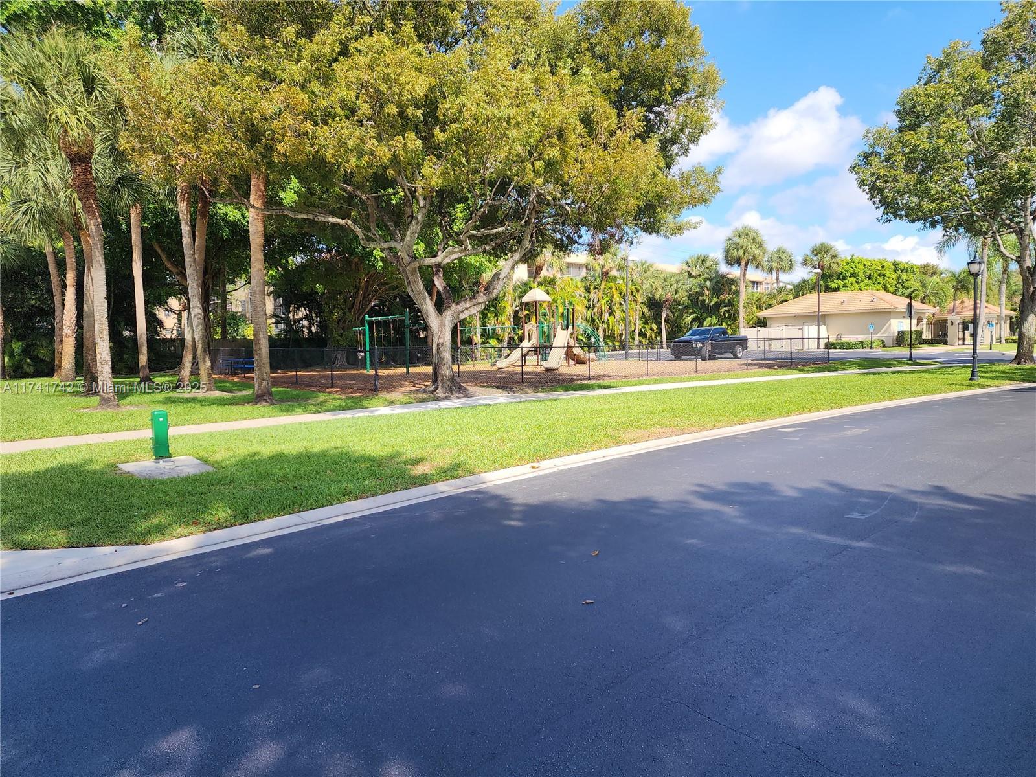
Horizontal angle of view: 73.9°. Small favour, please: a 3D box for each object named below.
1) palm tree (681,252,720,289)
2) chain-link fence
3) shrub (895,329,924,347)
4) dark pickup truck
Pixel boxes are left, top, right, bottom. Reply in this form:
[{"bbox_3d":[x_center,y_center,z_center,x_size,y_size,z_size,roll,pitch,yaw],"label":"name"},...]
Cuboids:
[{"bbox_3d":[16.173,-7.746,61.000,3.200,8.300,3.200,-1,3,0],"label":"palm tree"},{"bbox_3d":[0.725,-1.464,33.672,24.500,1.400,16.500,-3,4,-37],"label":"chain-link fence"},{"bbox_3d":[29.023,-3.718,51.000,1.600,1.200,1.400,2,4,40],"label":"shrub"},{"bbox_3d":[11.833,-2.787,42.326,5.700,1.920,2.000,-5,6,-44],"label":"dark pickup truck"}]

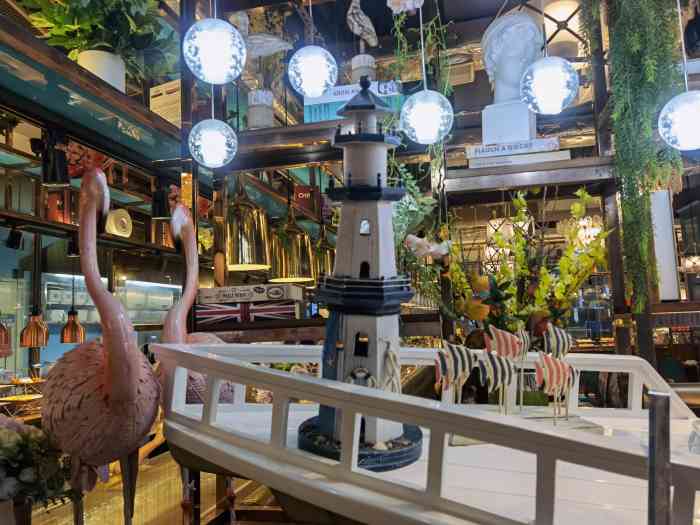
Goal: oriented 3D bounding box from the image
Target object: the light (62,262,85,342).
[{"bbox_3d":[-2.486,0.377,4.900,0.190,0.710,0.190,1,-6,-30],"label":"light"}]

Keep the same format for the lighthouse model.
[{"bbox_3d":[0.030,0.001,1.200,0.272,0.815,0.272,1,-1,3],"label":"lighthouse model"}]

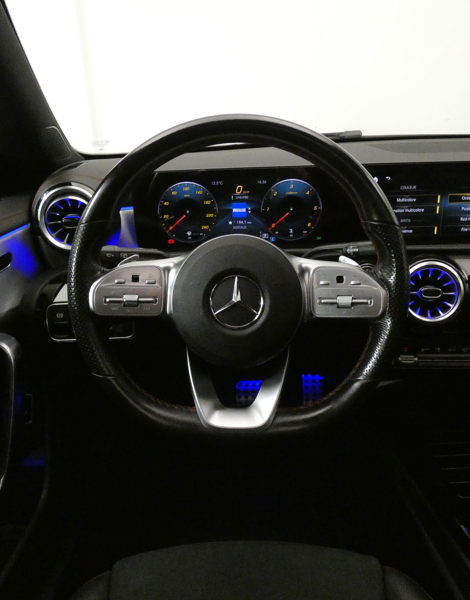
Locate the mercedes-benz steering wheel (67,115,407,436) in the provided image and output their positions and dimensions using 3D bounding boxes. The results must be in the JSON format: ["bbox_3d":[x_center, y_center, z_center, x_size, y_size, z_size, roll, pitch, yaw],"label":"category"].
[{"bbox_3d":[0.003,-0.027,0.526,0.372,0.353,0.085,0,3,0],"label":"mercedes-benz steering wheel"}]

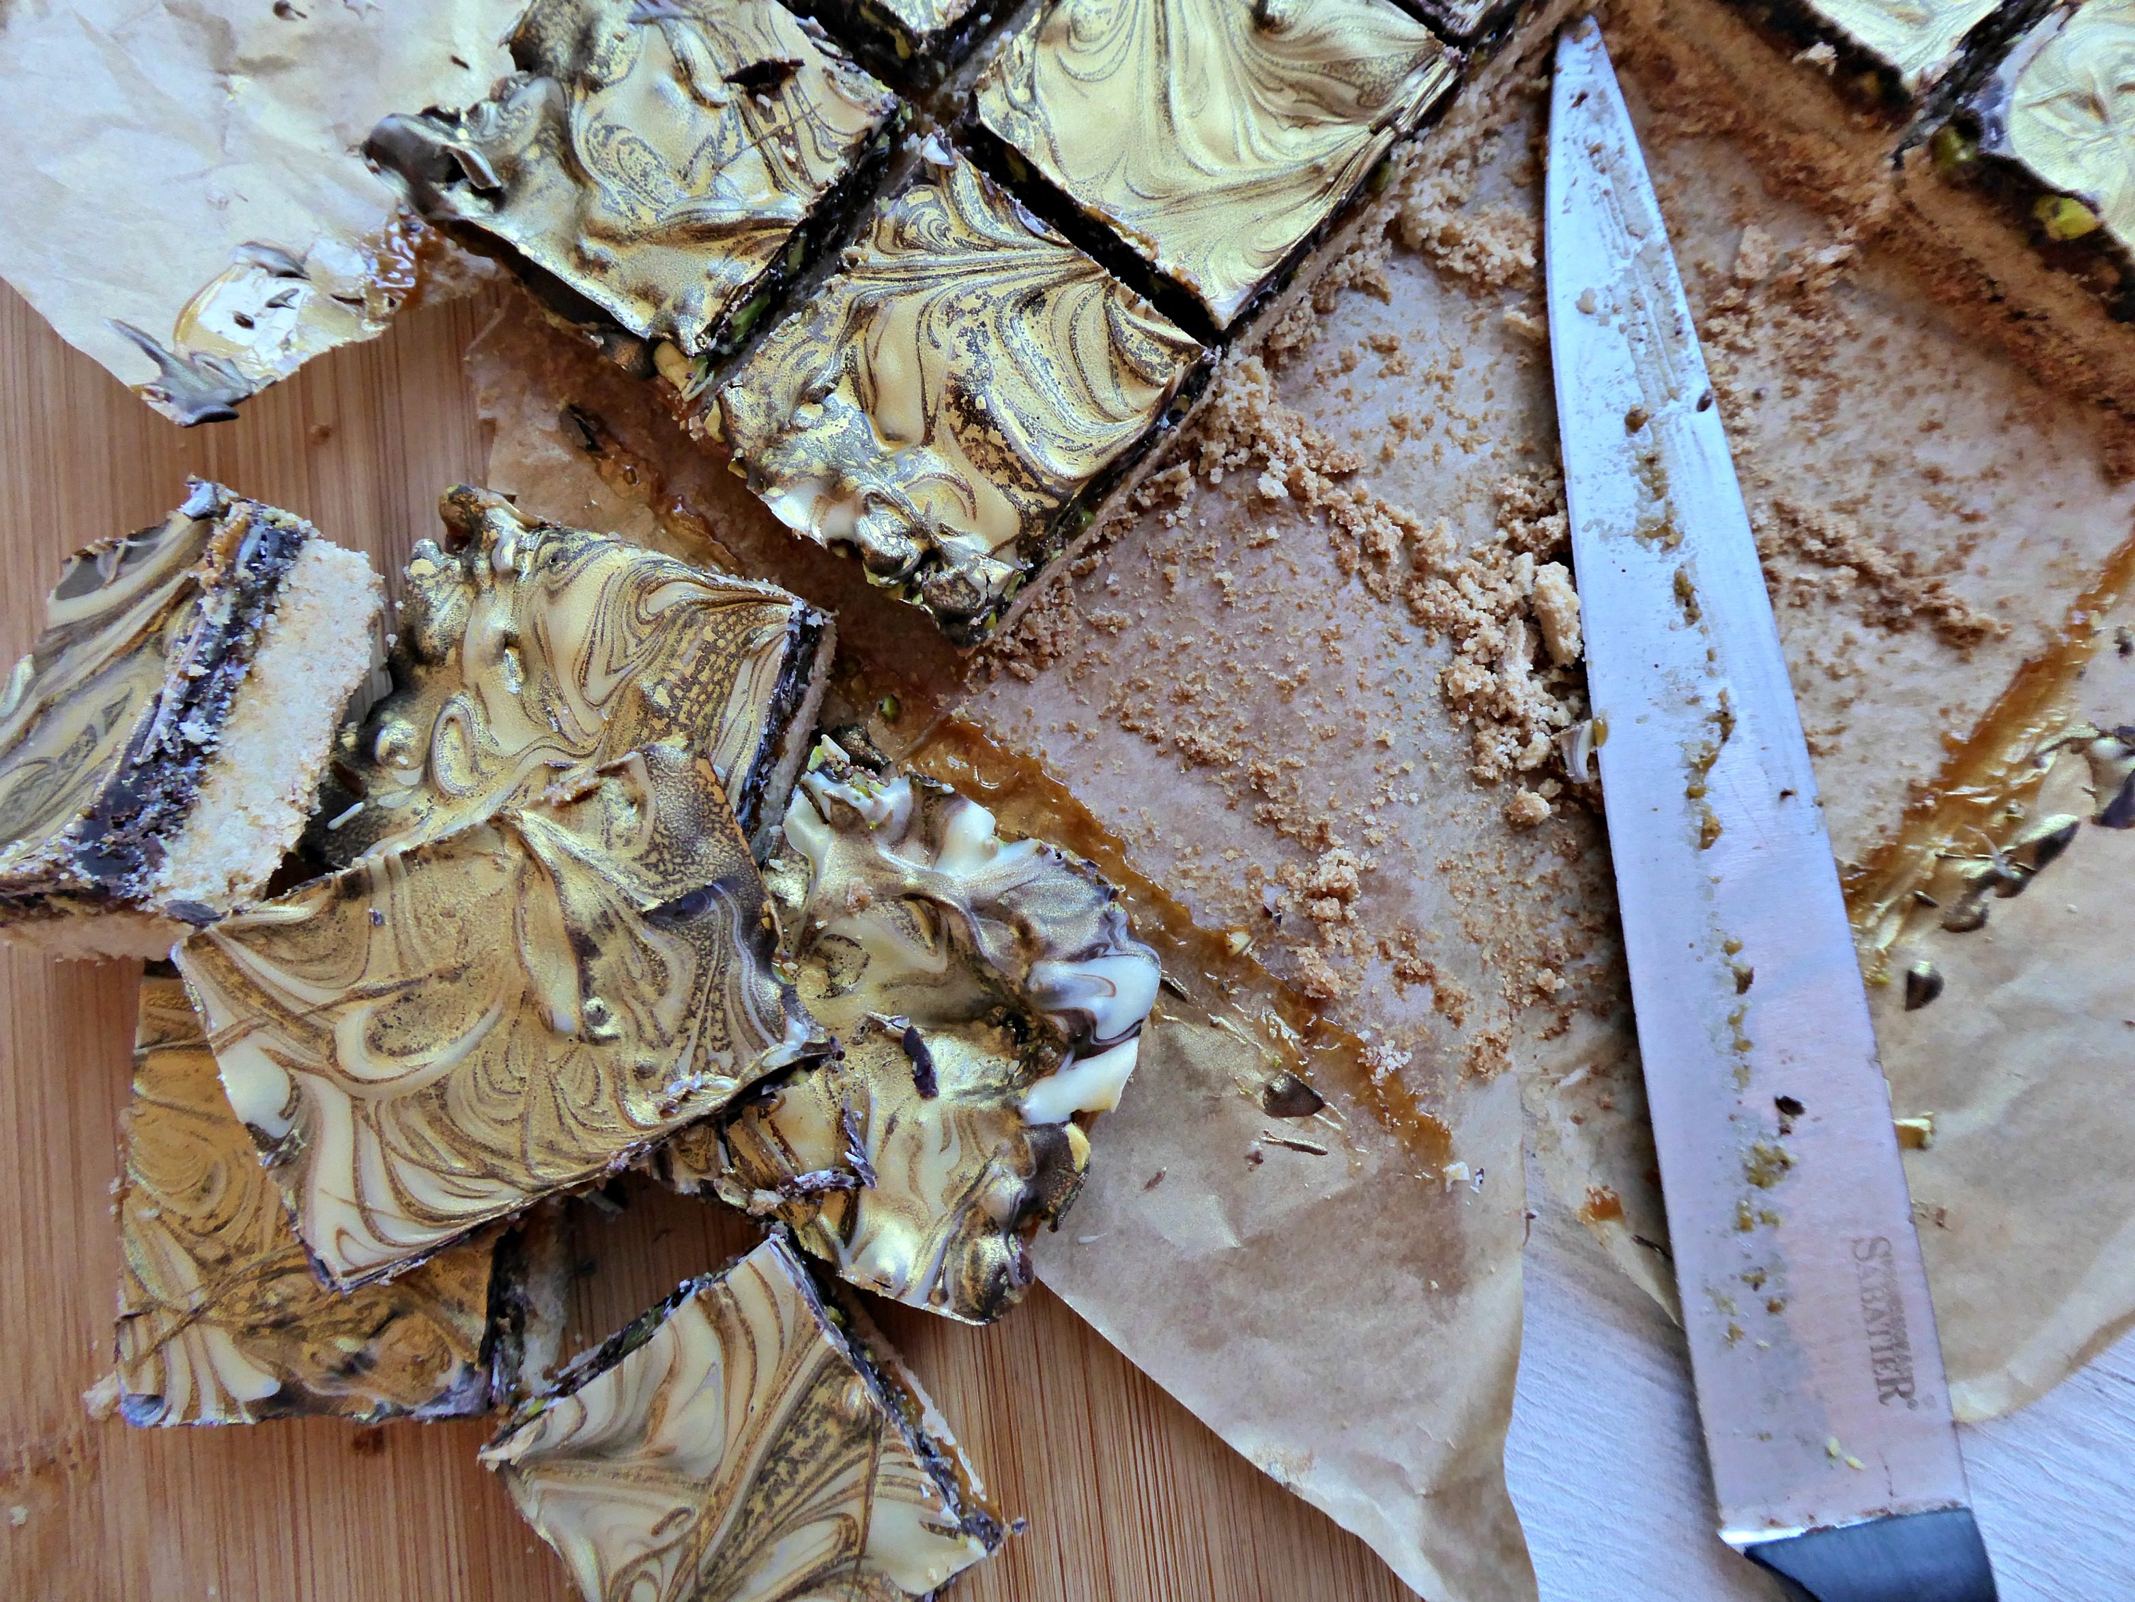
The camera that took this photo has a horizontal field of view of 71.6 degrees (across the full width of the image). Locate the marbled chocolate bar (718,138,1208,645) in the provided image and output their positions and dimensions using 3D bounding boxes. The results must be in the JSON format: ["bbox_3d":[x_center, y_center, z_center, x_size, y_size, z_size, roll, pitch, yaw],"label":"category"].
[{"bbox_3d":[-0.014,-0.055,0.210,0.048,0.025,0.047,39,83,9],"label":"marbled chocolate bar"}]

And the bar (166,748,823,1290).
[{"bbox_3d":[-0.063,0.025,0.176,0.056,0.023,0.041,-25,80,-10],"label":"bar"}]

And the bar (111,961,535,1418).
[{"bbox_3d":[-0.093,0.051,0.195,0.047,0.023,0.053,-2,79,2],"label":"bar"}]

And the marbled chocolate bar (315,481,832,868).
[{"bbox_3d":[-0.064,-0.009,0.204,0.054,0.025,0.045,10,80,5],"label":"marbled chocolate bar"}]

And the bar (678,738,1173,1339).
[{"bbox_3d":[-0.019,0.032,0.194,0.048,0.025,0.050,21,81,6],"label":"bar"}]

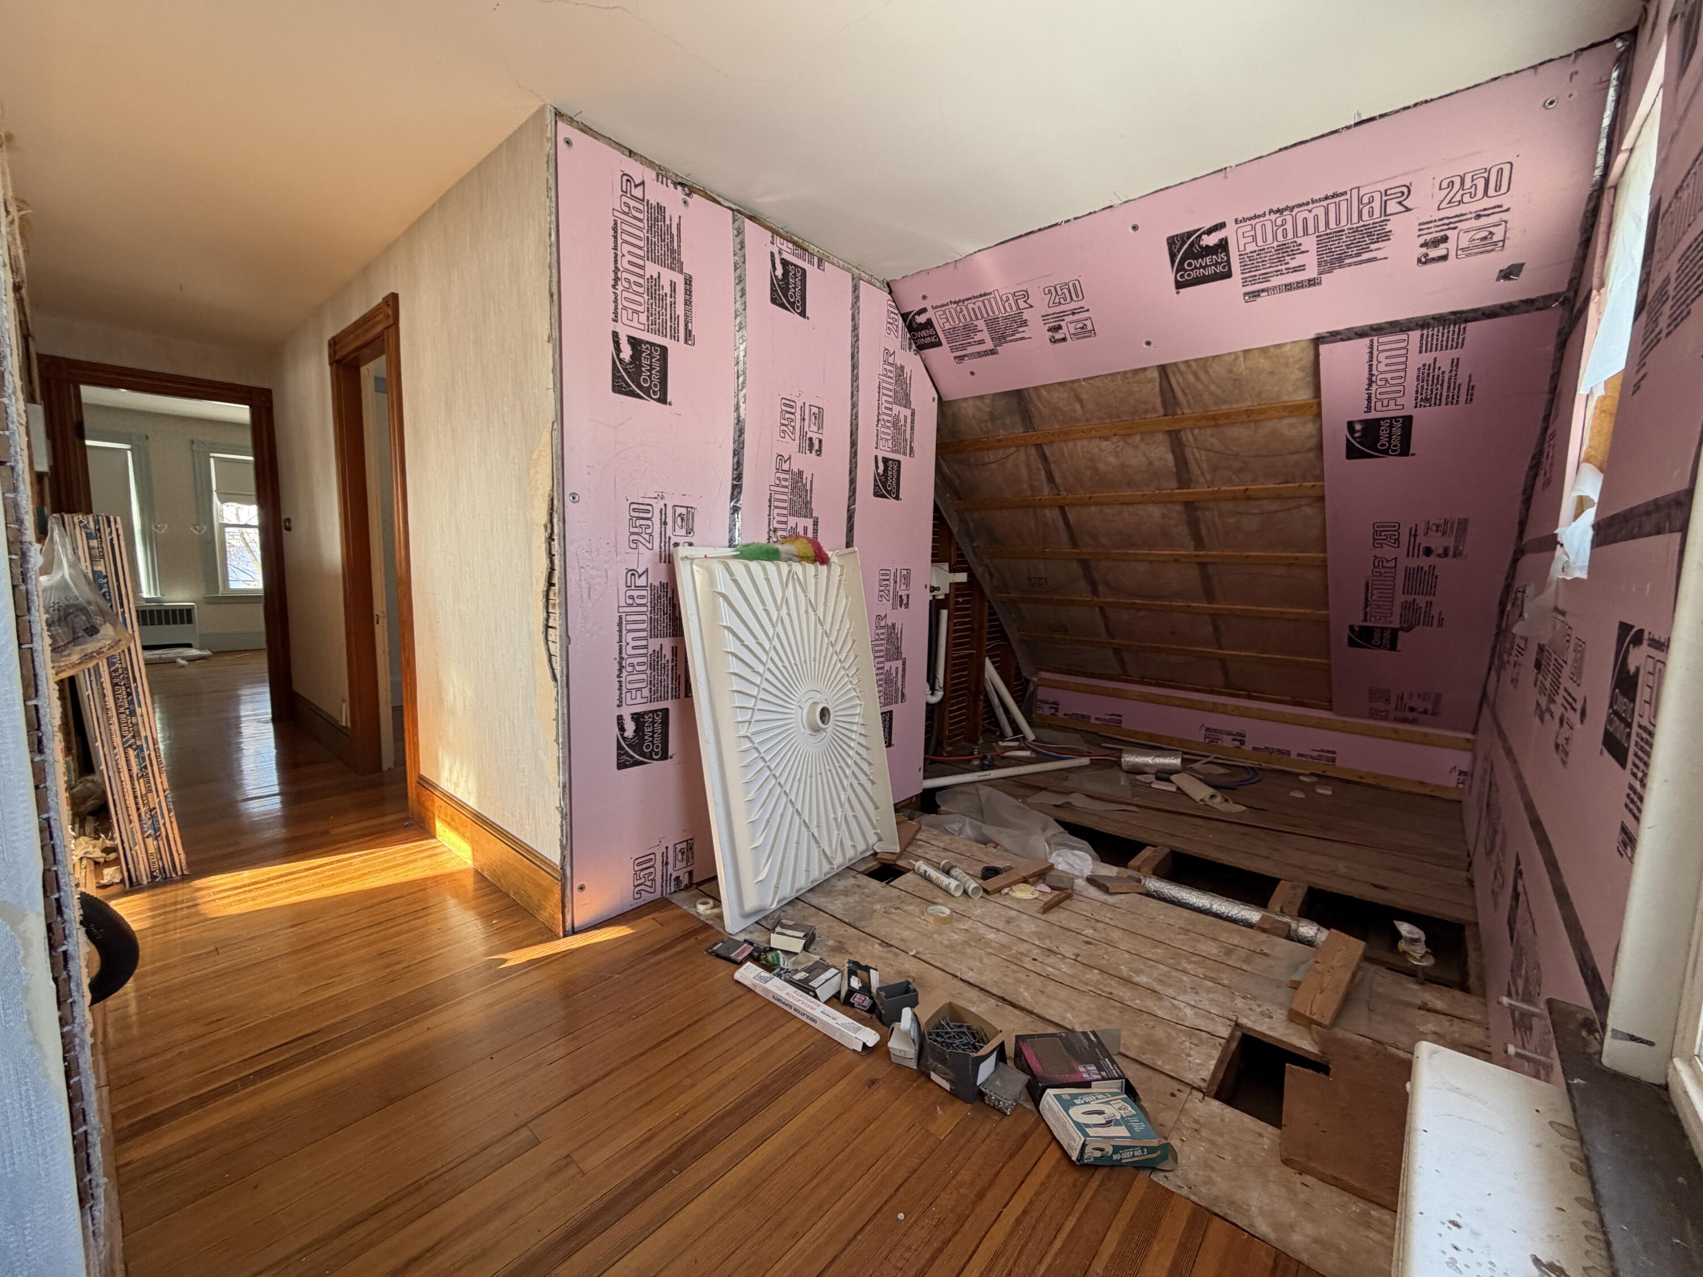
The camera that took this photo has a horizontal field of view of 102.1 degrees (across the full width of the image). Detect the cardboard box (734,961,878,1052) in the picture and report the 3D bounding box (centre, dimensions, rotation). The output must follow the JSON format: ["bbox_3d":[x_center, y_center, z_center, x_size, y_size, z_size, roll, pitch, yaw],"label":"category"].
[{"bbox_3d":[-0.130,0.950,1.788,0.435,0.028,0.054,6,8,37],"label":"cardboard box"}]

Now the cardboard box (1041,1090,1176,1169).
[{"bbox_3d":[0.503,0.977,1.382,0.180,0.048,0.144,9,1,-11],"label":"cardboard box"}]

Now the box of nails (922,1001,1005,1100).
[{"bbox_3d":[0.247,0.932,1.559,0.132,0.112,0.118,7,9,41],"label":"box of nails"}]

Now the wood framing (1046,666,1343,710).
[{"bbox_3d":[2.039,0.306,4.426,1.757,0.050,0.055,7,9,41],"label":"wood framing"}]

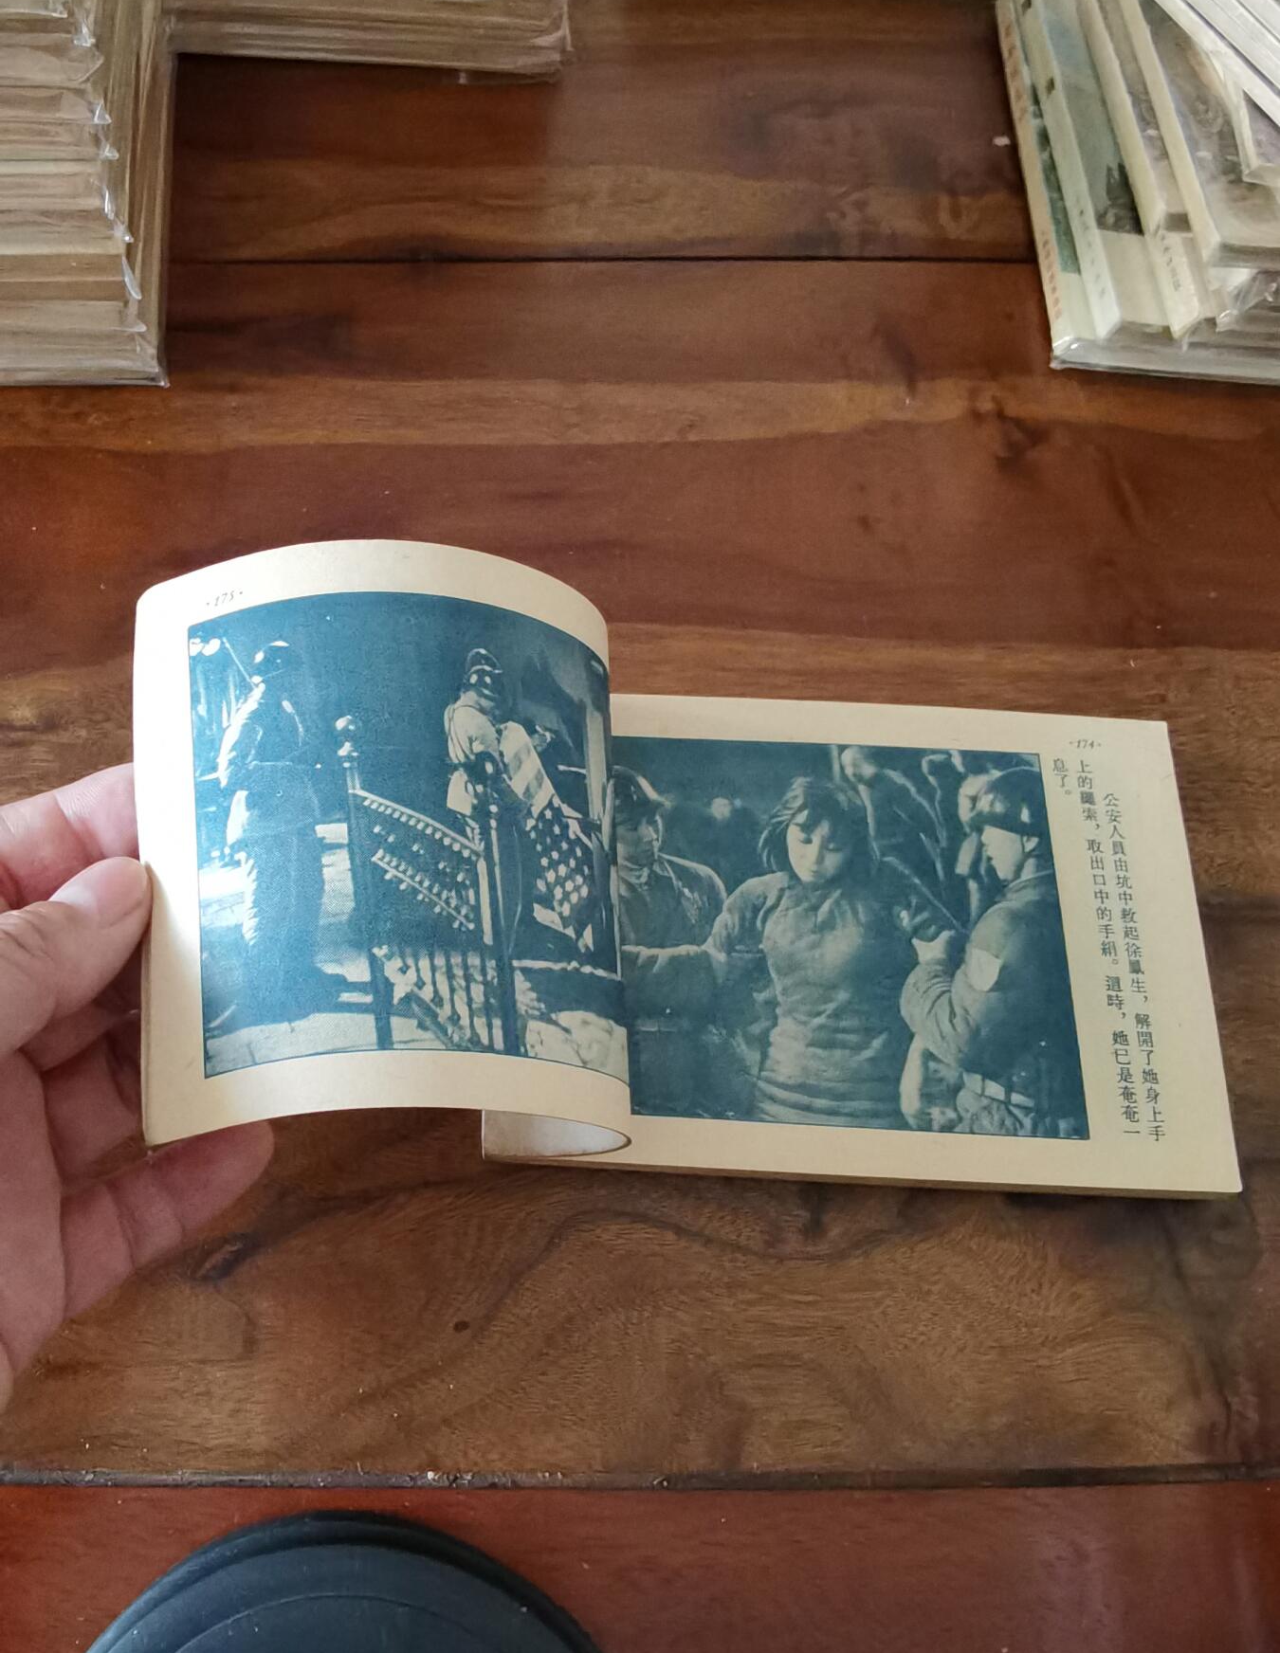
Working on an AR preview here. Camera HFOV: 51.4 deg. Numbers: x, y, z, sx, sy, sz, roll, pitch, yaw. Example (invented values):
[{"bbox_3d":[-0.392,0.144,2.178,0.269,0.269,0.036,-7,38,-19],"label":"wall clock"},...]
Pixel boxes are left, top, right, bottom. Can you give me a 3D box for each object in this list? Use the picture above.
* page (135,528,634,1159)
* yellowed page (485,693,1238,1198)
[{"bbox_3d":[-0.044,0.002,0.212,0.082,0.027,0.097,-5,71,2],"label":"page"},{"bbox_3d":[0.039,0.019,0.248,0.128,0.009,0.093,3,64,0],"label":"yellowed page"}]

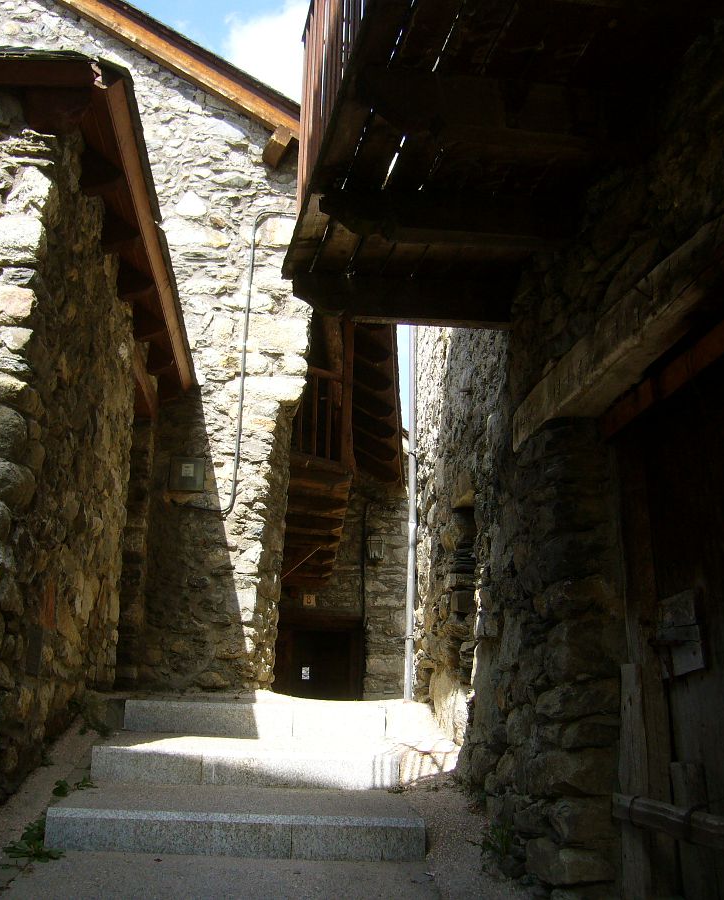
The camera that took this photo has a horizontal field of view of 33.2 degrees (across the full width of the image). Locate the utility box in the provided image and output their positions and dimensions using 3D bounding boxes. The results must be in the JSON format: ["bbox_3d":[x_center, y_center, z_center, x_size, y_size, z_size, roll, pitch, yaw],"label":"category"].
[{"bbox_3d":[-1.286,0.170,8.882,0.257,0.247,0.120,2,-12,-5],"label":"utility box"}]

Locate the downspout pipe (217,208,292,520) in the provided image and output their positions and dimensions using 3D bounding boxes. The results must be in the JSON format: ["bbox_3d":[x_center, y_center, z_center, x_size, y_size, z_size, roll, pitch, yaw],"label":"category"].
[{"bbox_3d":[-0.795,-0.679,9.135,0.459,2.401,0.070,2,-12,-5],"label":"downspout pipe"}]

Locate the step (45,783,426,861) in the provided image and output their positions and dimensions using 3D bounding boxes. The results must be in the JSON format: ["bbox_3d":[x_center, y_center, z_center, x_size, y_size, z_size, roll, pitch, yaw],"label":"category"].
[{"bbox_3d":[-0.531,1.666,5.482,1.548,0.198,1.080,2,-12,-1],"label":"step"}]

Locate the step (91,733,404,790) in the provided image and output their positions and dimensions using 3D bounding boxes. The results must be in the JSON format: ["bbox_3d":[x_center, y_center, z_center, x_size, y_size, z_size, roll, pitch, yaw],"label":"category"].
[{"bbox_3d":[-0.604,1.697,6.651,1.569,0.215,0.980,2,-12,-1],"label":"step"}]

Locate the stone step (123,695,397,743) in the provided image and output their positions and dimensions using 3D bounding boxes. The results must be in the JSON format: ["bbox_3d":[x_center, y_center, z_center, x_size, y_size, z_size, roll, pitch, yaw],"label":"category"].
[{"bbox_3d":[-0.630,1.683,7.639,1.597,0.195,0.850,2,-12,-1],"label":"stone step"}]

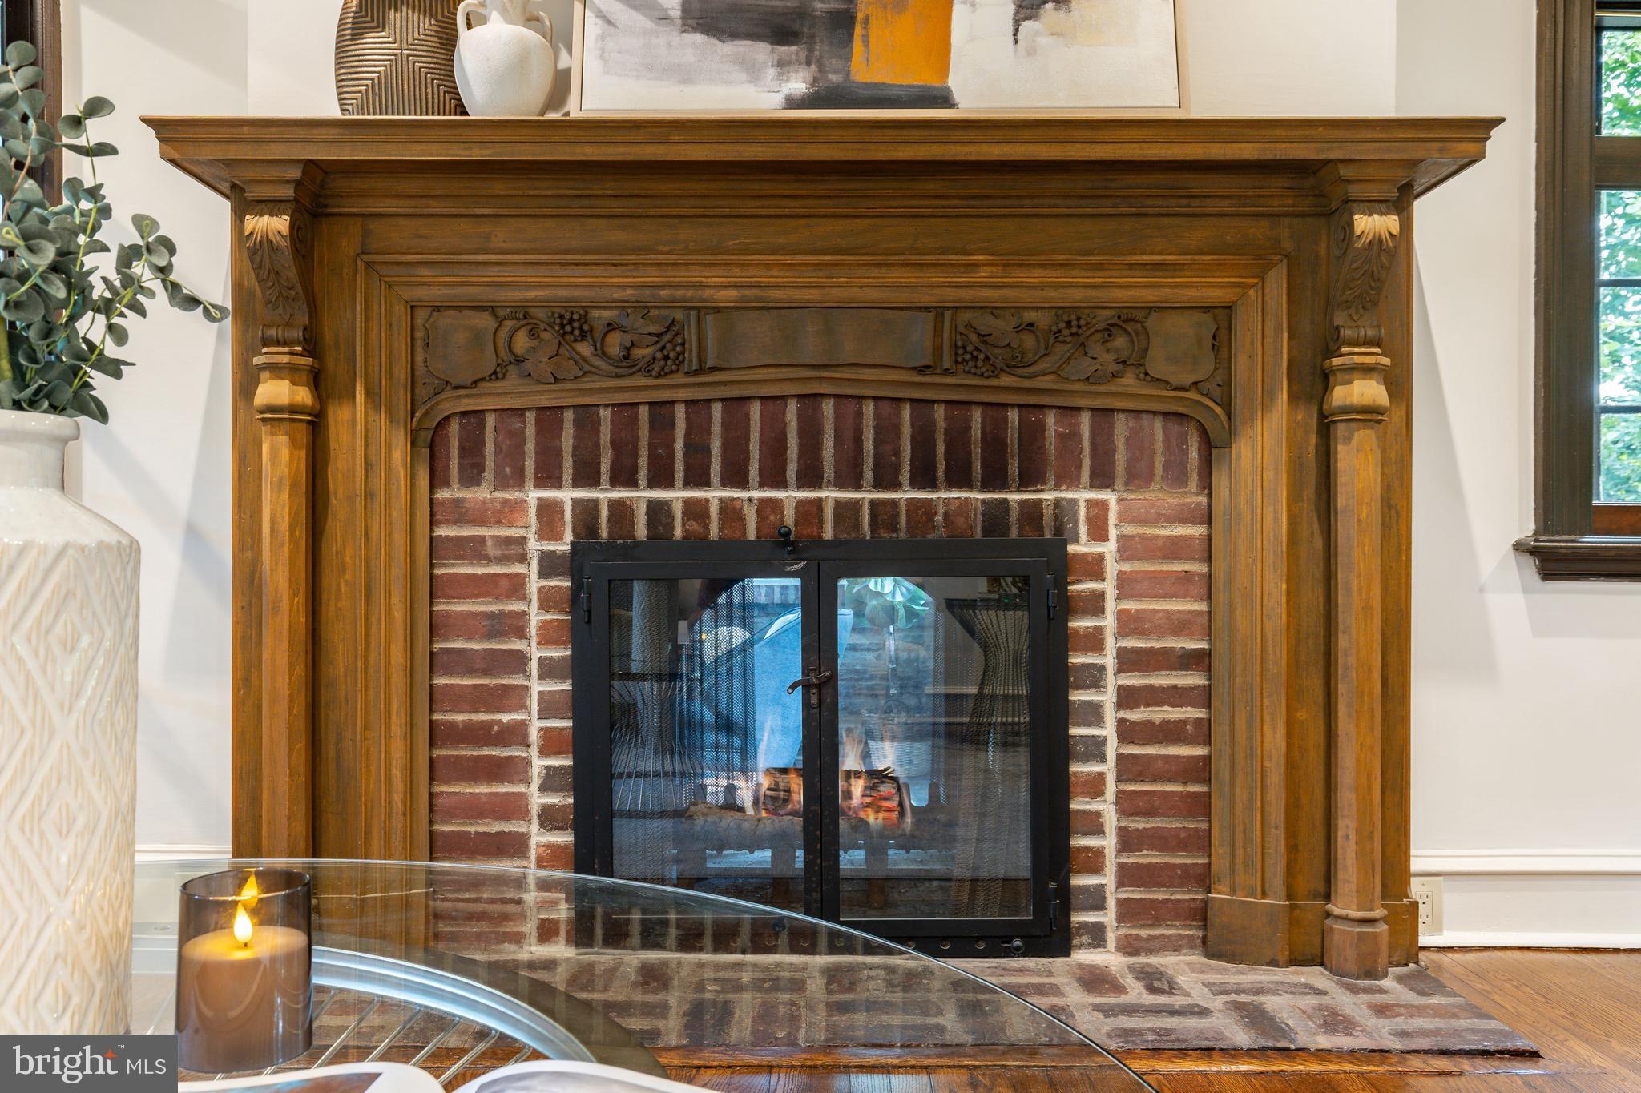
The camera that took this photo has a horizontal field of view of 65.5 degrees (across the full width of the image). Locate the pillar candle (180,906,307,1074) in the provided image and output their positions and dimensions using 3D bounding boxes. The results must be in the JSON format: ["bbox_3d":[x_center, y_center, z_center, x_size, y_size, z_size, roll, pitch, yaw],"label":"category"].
[{"bbox_3d":[-0.383,0.284,0.850,0.078,0.096,0.078,0,0,0],"label":"pillar candle"}]

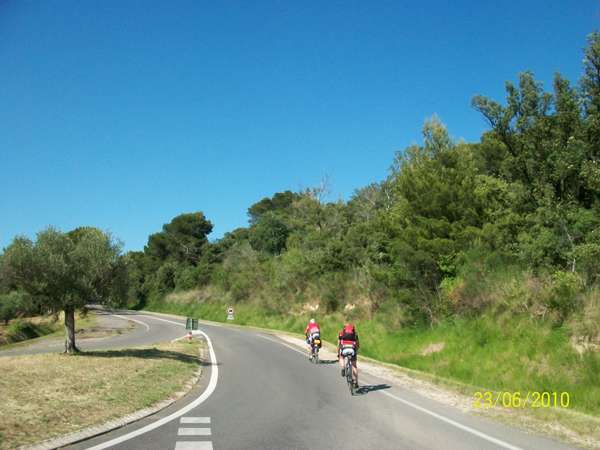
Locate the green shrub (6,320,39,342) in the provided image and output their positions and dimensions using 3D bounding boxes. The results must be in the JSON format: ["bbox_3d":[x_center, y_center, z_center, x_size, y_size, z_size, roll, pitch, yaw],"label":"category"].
[{"bbox_3d":[-16.200,6.250,34.500,1.900,1.300,1.600,0,-8,0],"label":"green shrub"}]

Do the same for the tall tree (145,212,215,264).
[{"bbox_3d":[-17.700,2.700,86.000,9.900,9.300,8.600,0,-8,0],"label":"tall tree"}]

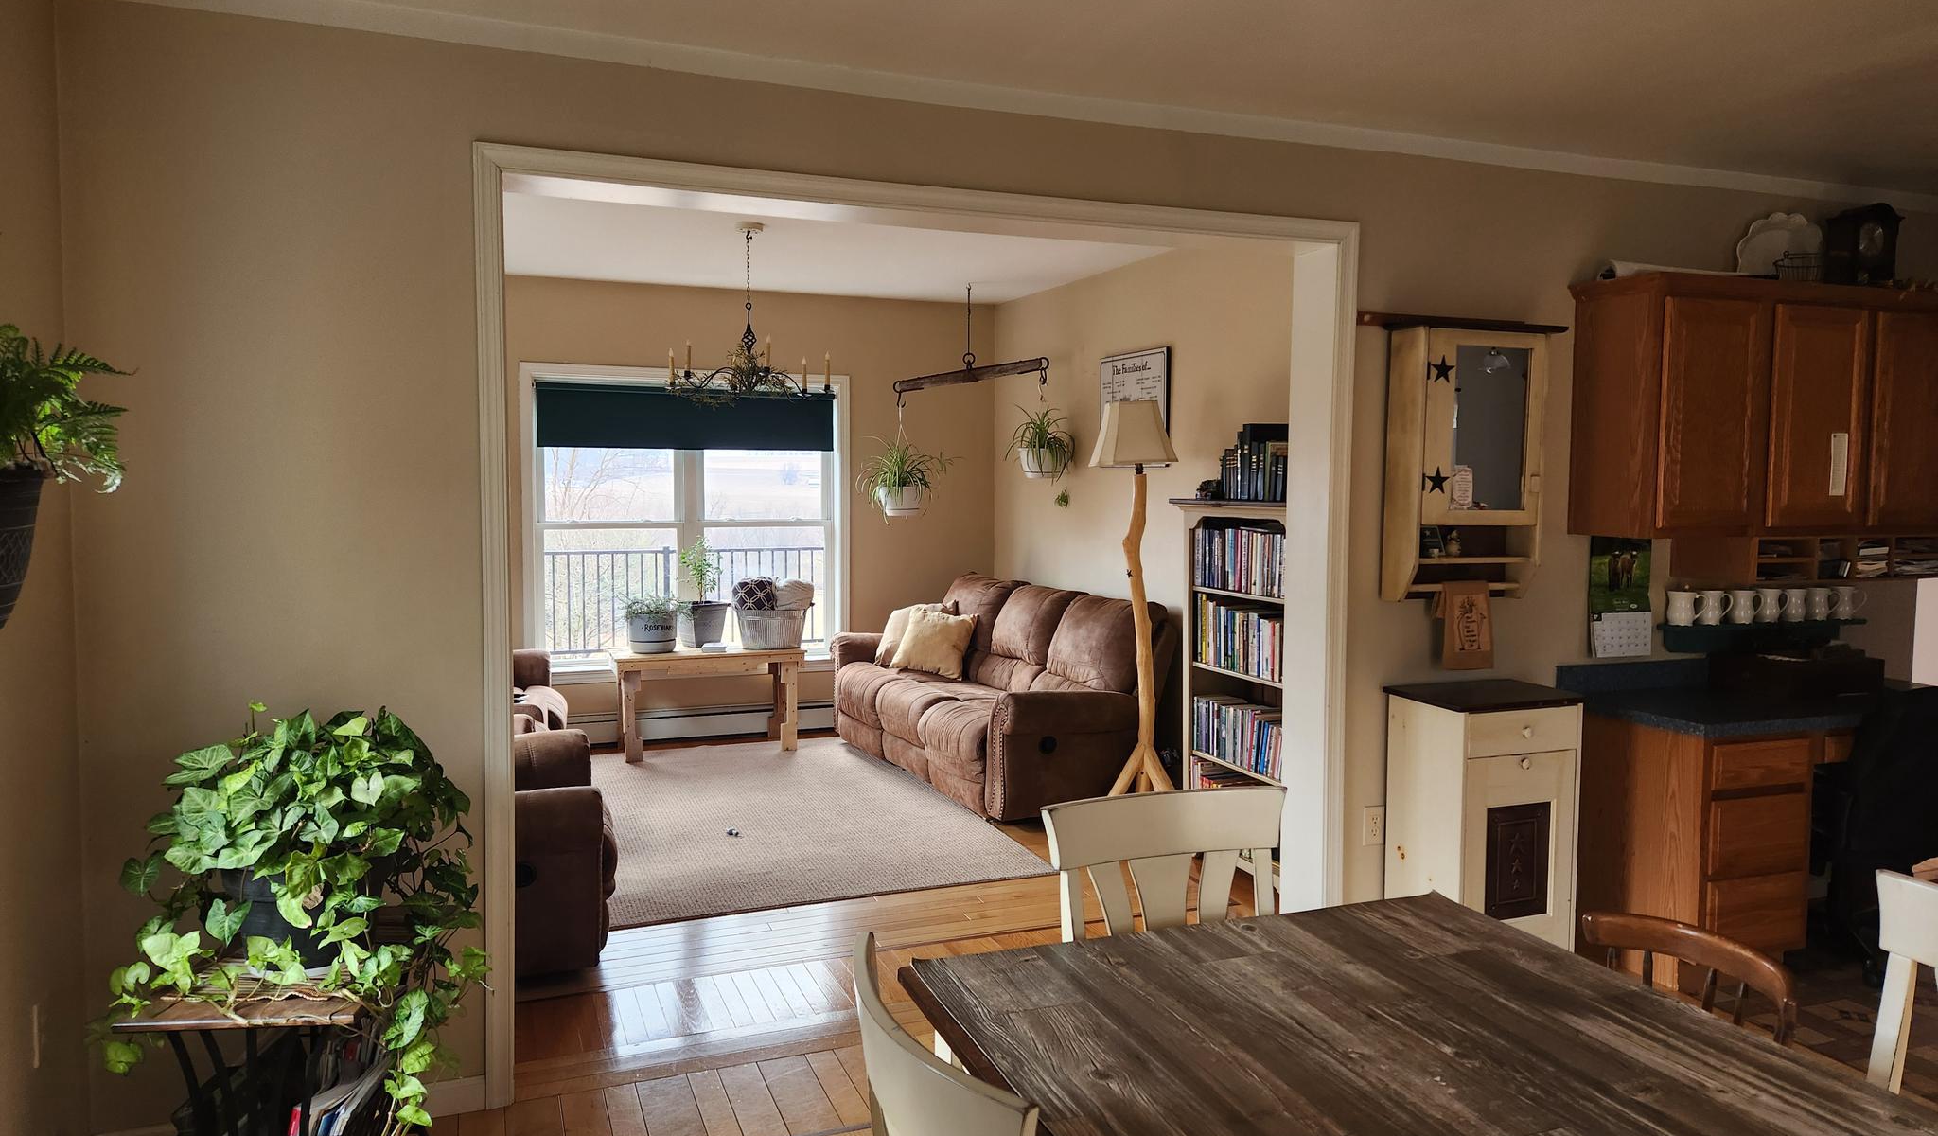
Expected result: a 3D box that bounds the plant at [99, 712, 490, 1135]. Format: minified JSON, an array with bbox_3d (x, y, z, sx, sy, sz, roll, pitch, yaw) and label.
[{"bbox_3d":[-1.257,0.648,2.423,0.600,0.775,0.530,-1,4,-21],"label":"plant"}]

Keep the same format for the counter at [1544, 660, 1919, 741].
[{"bbox_3d":[2.519,0.376,3.975,1.330,0.128,0.545,-1,4,-21],"label":"counter"}]

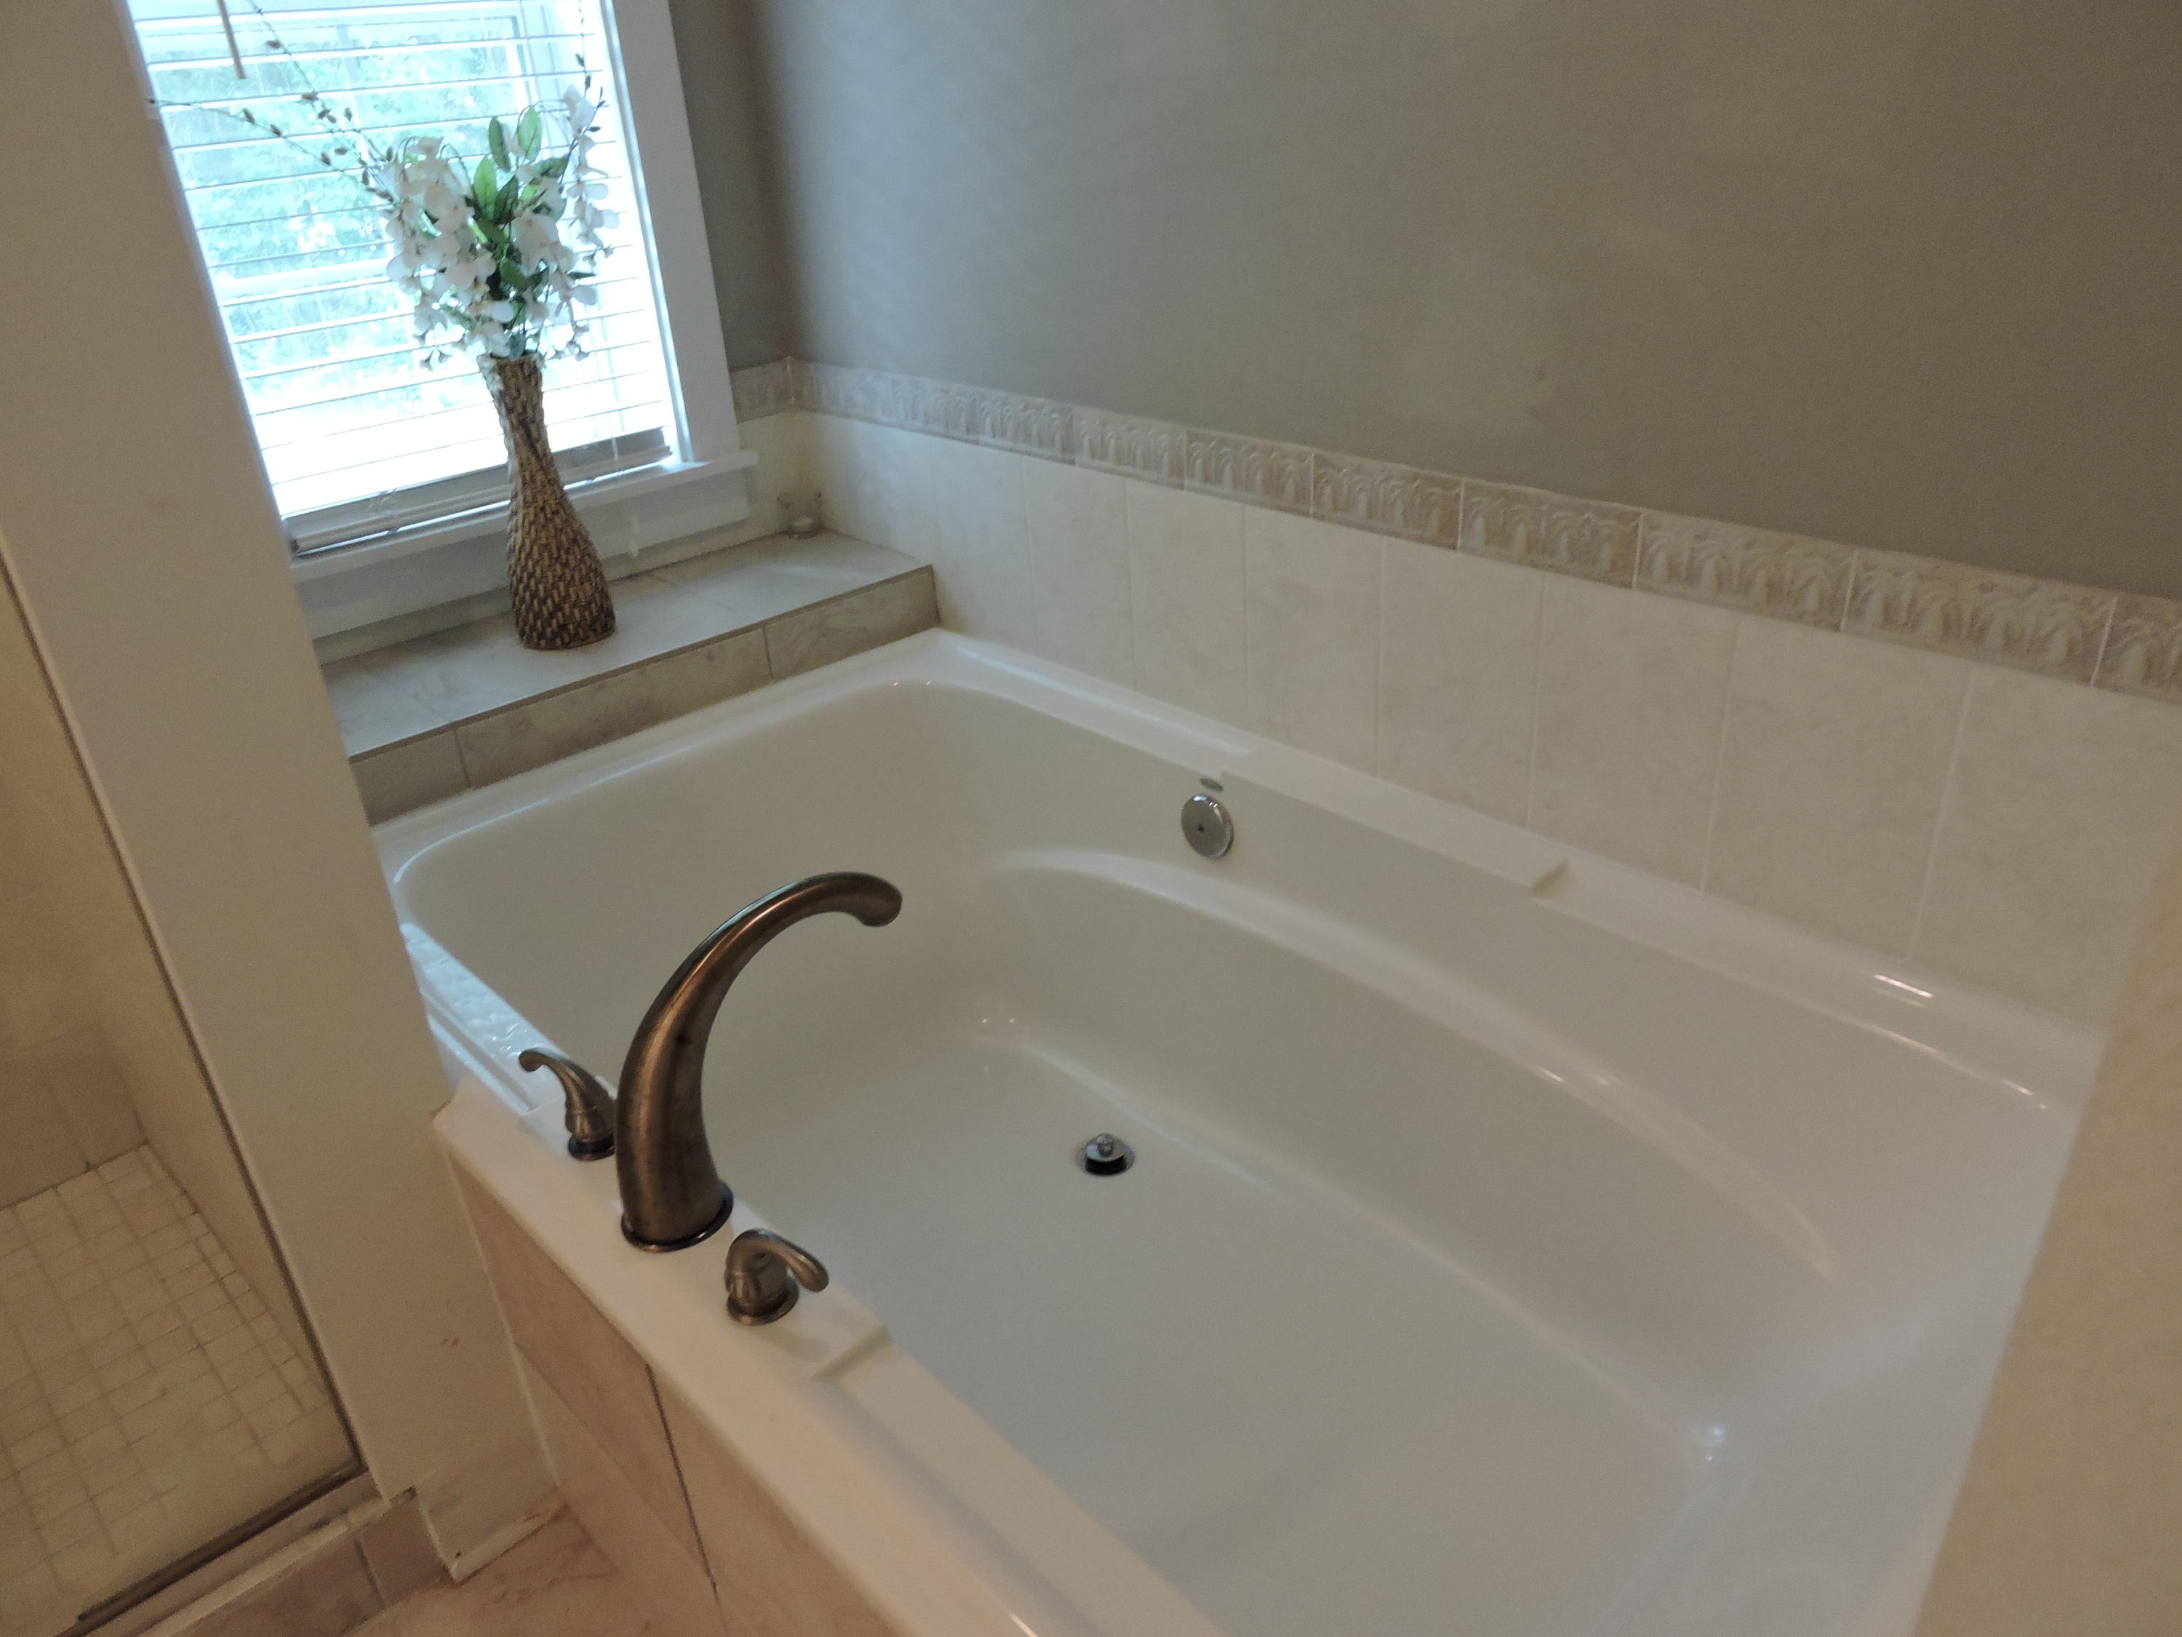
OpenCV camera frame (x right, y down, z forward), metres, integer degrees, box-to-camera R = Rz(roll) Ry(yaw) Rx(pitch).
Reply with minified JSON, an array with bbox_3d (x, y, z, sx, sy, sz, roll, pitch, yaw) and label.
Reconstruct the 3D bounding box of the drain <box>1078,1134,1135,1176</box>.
[{"bbox_3d":[0.017,0.413,1.903,0.075,0.037,0.075,-3,27,2],"label":"drain"}]

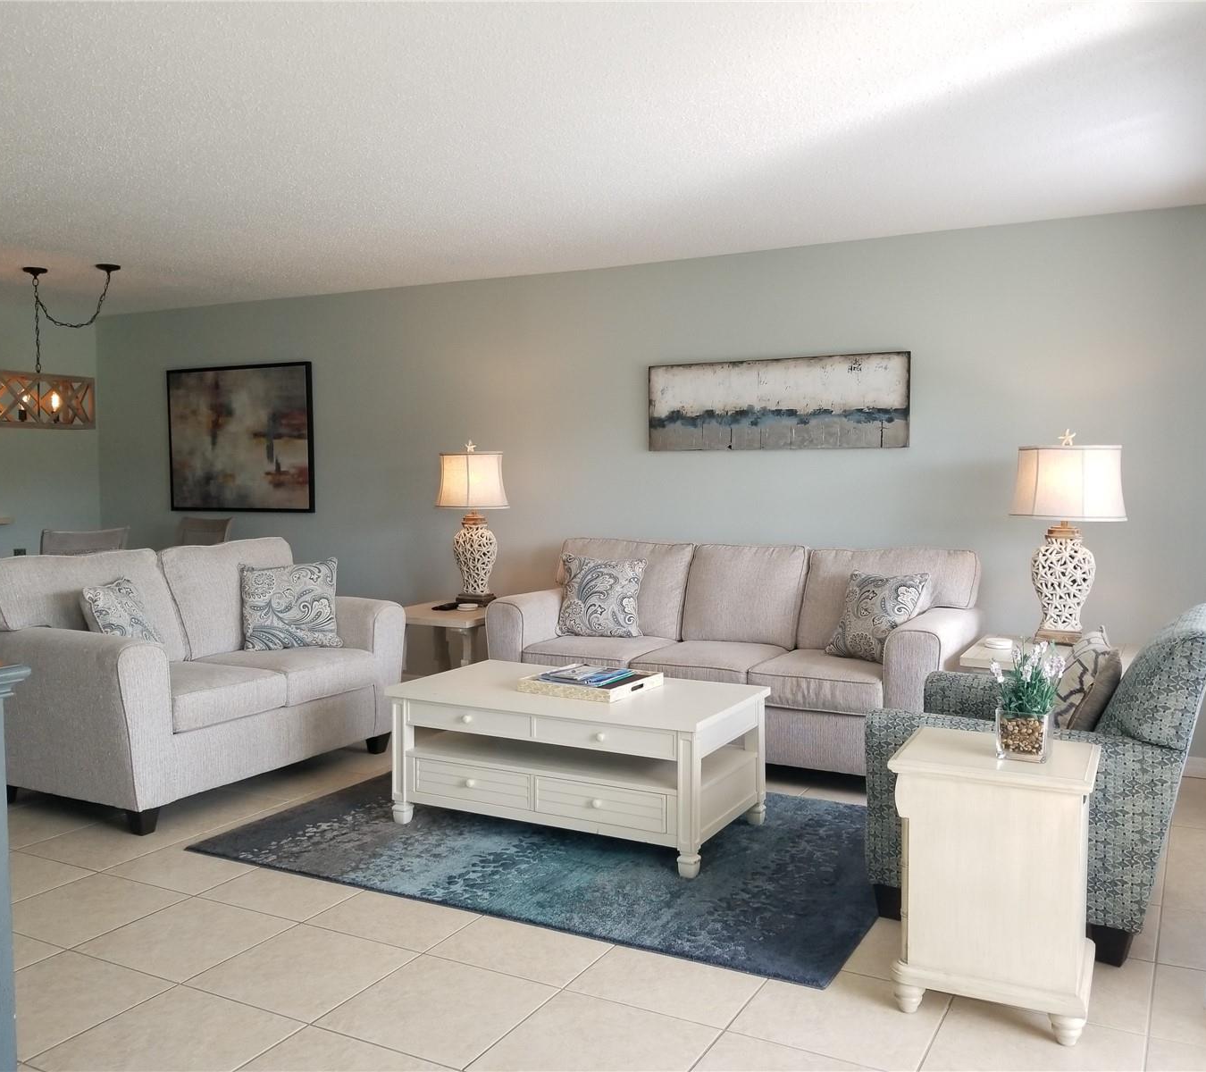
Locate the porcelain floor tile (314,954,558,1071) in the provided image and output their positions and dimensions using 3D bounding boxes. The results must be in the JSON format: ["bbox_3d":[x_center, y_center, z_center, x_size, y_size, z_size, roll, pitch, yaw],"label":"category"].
[{"bbox_3d":[-0.399,1.163,2.642,0.437,0.010,0.432,1,3,28],"label":"porcelain floor tile"}]

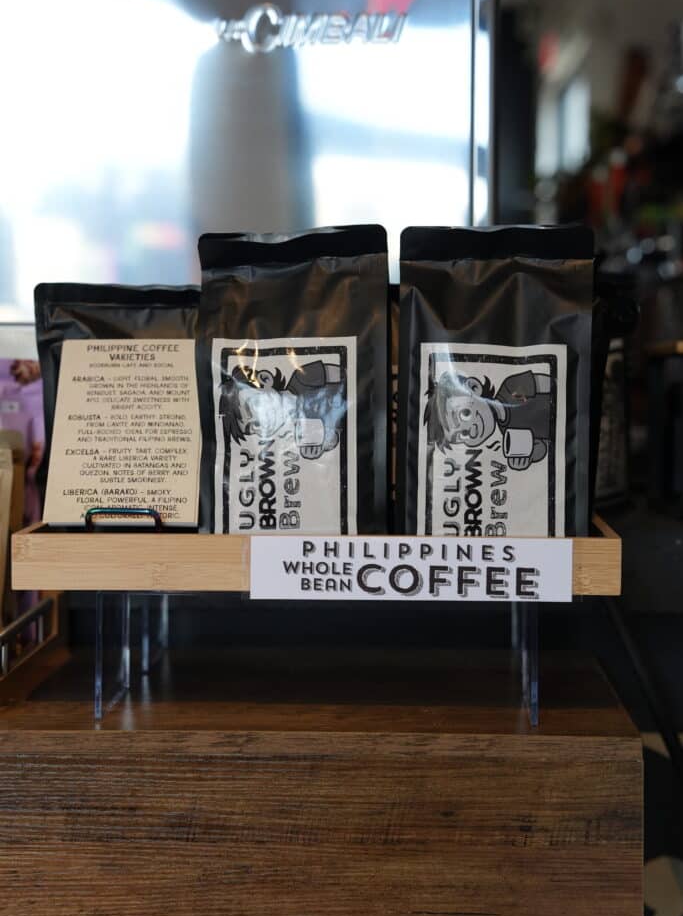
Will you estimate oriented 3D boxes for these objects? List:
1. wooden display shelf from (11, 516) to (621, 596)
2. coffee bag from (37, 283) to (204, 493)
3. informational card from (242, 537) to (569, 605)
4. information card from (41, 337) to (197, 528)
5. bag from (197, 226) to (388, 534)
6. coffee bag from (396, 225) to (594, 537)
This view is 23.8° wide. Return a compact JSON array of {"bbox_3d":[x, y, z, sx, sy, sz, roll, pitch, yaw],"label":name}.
[{"bbox_3d":[-0.013,0.064,1.246,0.417,0.039,0.275,0,4,3],"label":"wooden display shelf"},{"bbox_3d":[-0.166,-0.029,1.260,0.145,0.211,0.075,0,4,3],"label":"coffee bag"},{"bbox_3d":[0.047,0.076,1.104,0.219,0.043,0.003,0,4,3],"label":"informational card"},{"bbox_3d":[-0.155,-0.020,1.177,0.109,0.152,0.004,0,-26,3],"label":"information card"},{"bbox_3d":[-0.035,-0.040,1.158,0.136,0.246,0.075,0,4,5],"label":"bag"},{"bbox_3d":[0.109,-0.040,1.151,0.137,0.247,0.075,0,4,6],"label":"coffee bag"}]

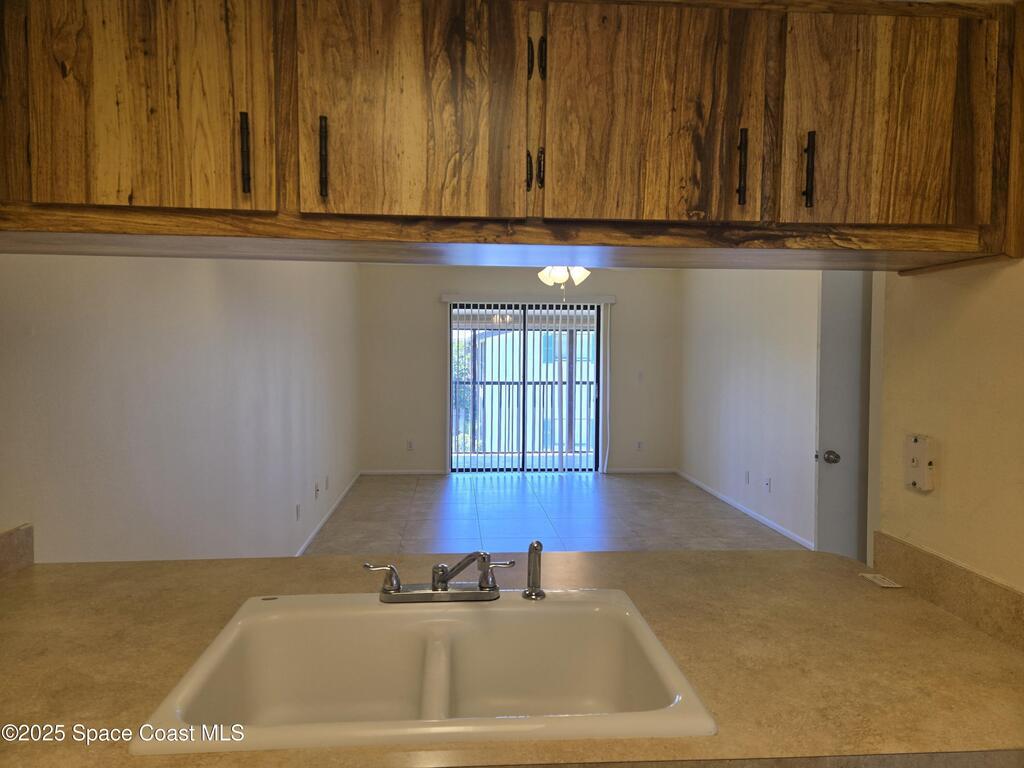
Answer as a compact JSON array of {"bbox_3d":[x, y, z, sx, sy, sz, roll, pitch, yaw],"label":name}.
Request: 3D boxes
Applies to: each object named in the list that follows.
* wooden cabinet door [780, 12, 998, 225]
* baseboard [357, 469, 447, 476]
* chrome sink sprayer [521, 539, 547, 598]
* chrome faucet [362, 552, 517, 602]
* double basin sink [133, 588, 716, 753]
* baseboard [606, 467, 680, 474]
[{"bbox_3d":[0.688,-0.479,1.248,0.402,0.371,0.020,0,3,-4],"label":"wooden cabinet door"},{"bbox_3d":[-1.269,1.039,8.035,1.035,0.066,0.015,0,3,-4],"label":"baseboard"},{"bbox_3d":[0.050,0.408,1.507,0.052,0.130,0.056,0,4,-10],"label":"chrome sink sprayer"},{"bbox_3d":[-0.150,0.392,1.400,0.324,0.154,0.220,0,3,-9],"label":"chrome faucet"},{"bbox_3d":[-0.137,0.576,1.232,0.828,0.196,0.562,0,3,-4],"label":"double basin sink"},{"bbox_3d":[1.583,1.050,8.255,0.880,0.066,0.015,0,3,-4],"label":"baseboard"}]

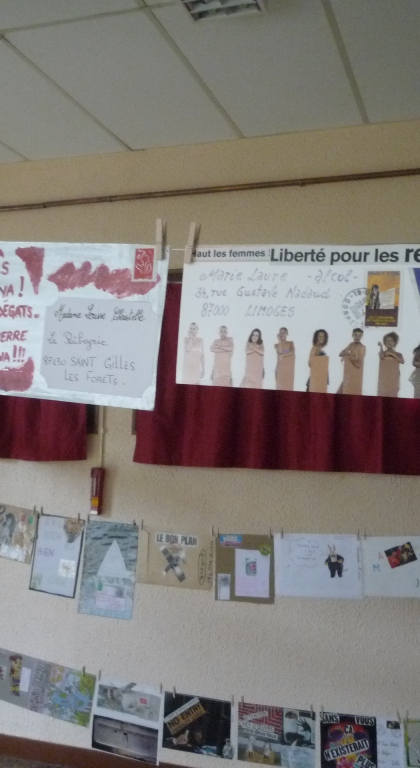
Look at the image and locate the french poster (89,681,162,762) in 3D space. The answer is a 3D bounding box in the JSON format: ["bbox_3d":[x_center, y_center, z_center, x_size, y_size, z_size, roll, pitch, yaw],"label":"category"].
[{"bbox_3d":[-0.229,0.944,2.073,0.205,0.194,0.008,4,-3,20],"label":"french poster"}]

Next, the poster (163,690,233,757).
[{"bbox_3d":[-0.034,0.936,2.028,0.204,0.150,0.015,0,-4,19],"label":"poster"}]

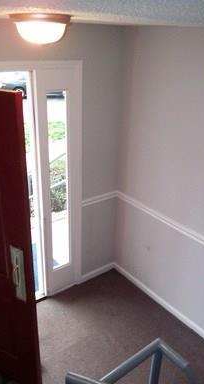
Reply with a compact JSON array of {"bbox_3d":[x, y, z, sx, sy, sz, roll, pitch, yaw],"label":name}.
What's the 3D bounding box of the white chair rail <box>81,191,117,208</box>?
[{"bbox_3d":[-0.007,0.070,3.241,0.422,0.062,0.028,-15,29,-34],"label":"white chair rail"}]

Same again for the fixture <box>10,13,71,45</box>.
[{"bbox_3d":[-0.339,-0.912,1.913,0.330,0.146,0.330,1,24,-1],"label":"fixture"}]

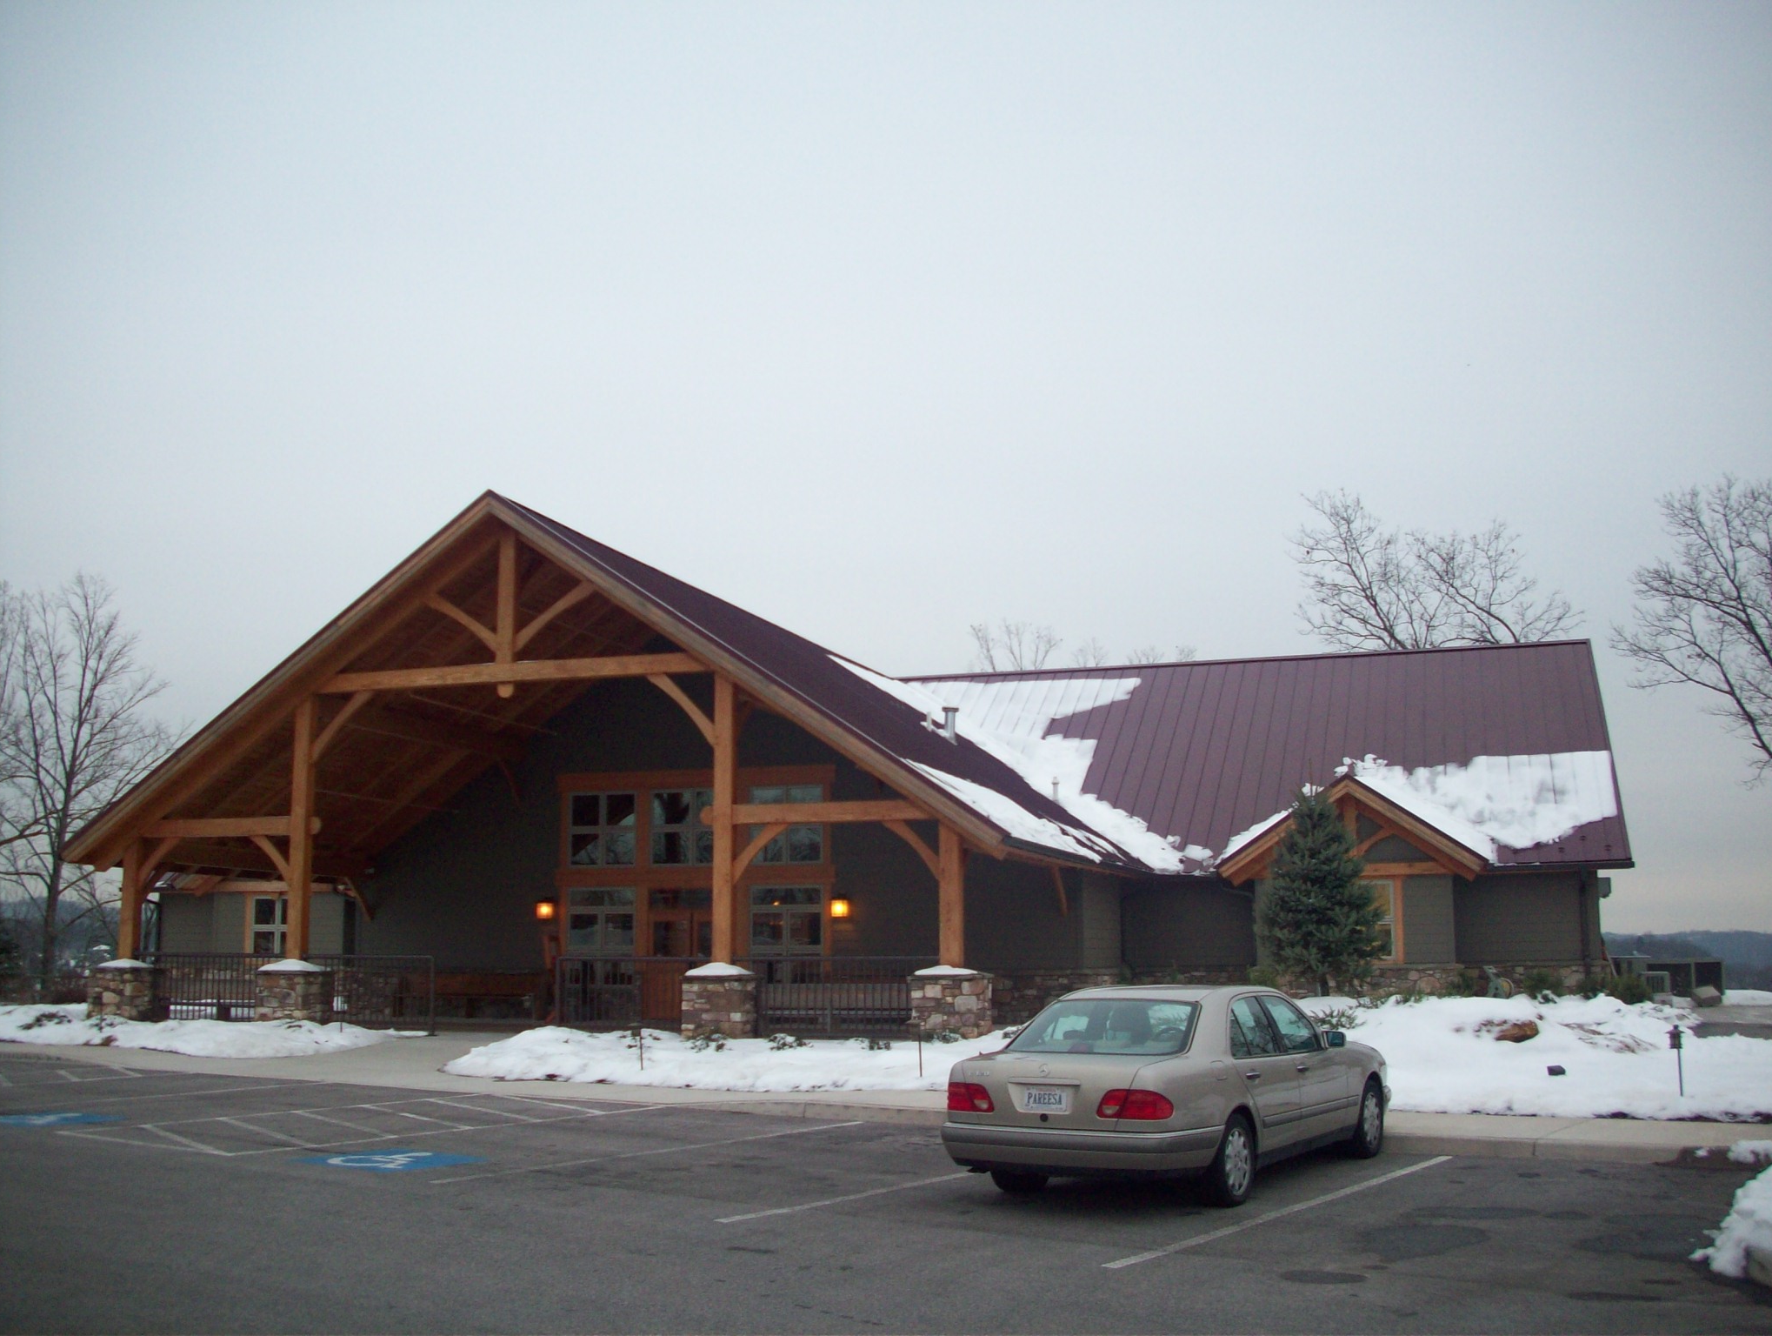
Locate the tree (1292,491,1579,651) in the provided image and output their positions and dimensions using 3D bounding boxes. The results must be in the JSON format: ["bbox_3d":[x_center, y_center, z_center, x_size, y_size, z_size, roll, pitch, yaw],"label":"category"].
[{"bbox_3d":[18.216,2.911,60.639,11.000,17.500,10.500,-3,-9,17],"label":"tree"}]

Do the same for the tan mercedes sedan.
[{"bbox_3d":[2.313,3.102,14.337,1.840,1.440,4.800,-6,-9,32],"label":"tan mercedes sedan"}]

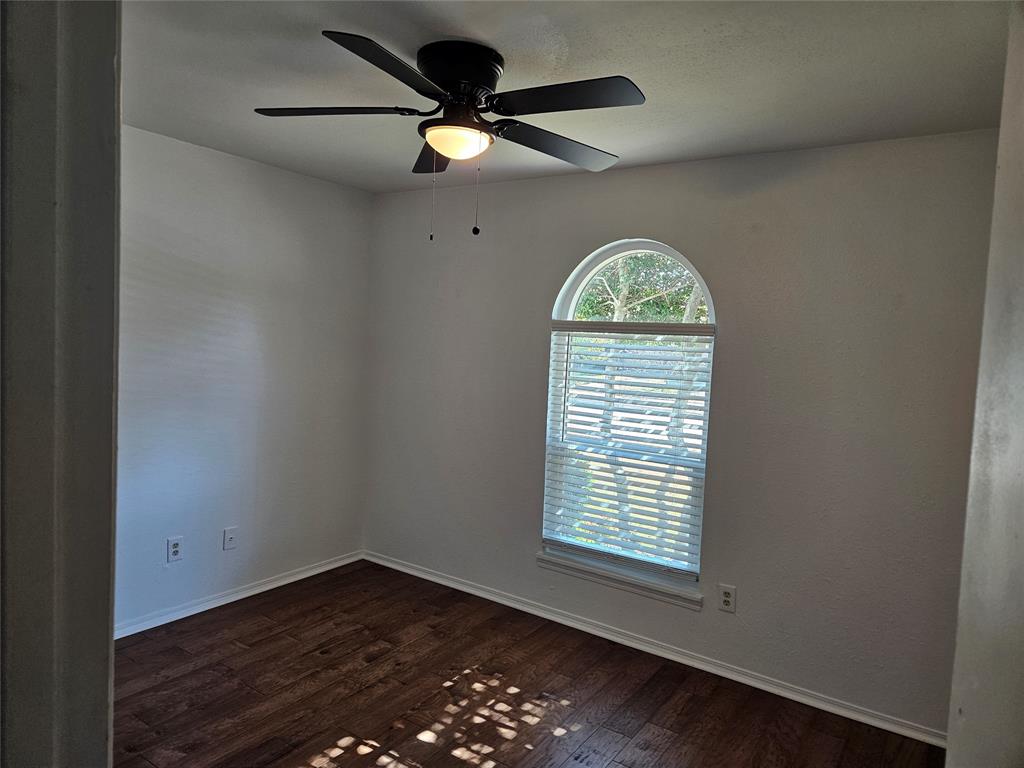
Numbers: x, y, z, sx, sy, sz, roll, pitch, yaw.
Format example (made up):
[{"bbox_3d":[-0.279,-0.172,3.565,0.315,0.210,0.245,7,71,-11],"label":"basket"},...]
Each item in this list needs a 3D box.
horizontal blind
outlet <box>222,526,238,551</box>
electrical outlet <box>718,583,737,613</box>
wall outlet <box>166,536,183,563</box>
[{"bbox_3d":[0.577,0.301,3.520,0.888,1.230,0.060,6,6,34],"label":"horizontal blind"},{"bbox_3d":[-1.552,0.856,3.761,0.010,0.120,0.078,6,6,34],"label":"outlet"},{"bbox_3d":[1.021,1.018,3.224,0.078,0.123,0.010,6,6,34],"label":"electrical outlet"},{"bbox_3d":[-1.731,0.852,3.497,0.010,0.123,0.078,6,6,34],"label":"wall outlet"}]

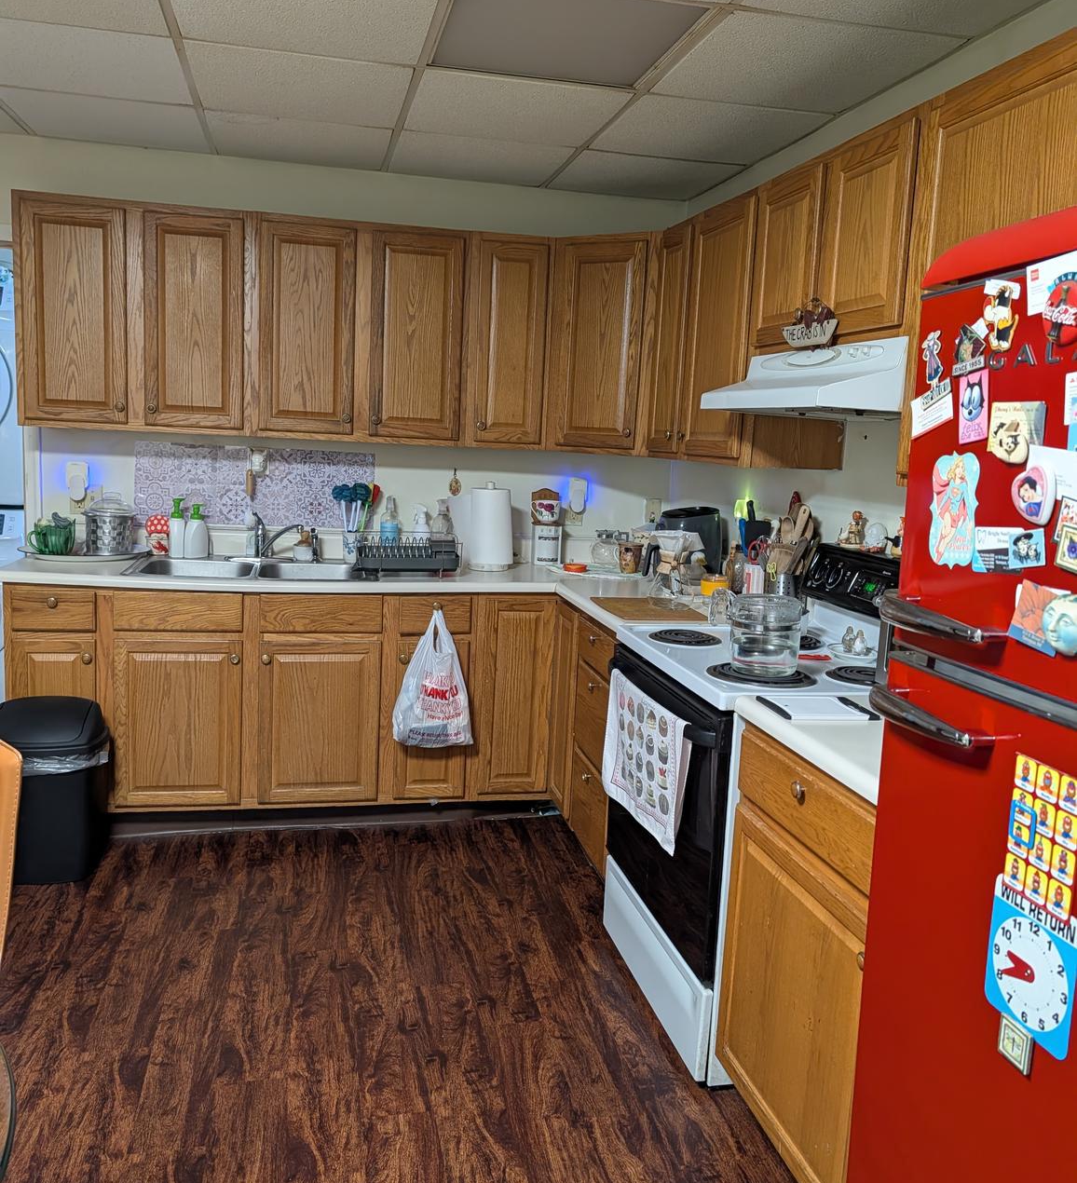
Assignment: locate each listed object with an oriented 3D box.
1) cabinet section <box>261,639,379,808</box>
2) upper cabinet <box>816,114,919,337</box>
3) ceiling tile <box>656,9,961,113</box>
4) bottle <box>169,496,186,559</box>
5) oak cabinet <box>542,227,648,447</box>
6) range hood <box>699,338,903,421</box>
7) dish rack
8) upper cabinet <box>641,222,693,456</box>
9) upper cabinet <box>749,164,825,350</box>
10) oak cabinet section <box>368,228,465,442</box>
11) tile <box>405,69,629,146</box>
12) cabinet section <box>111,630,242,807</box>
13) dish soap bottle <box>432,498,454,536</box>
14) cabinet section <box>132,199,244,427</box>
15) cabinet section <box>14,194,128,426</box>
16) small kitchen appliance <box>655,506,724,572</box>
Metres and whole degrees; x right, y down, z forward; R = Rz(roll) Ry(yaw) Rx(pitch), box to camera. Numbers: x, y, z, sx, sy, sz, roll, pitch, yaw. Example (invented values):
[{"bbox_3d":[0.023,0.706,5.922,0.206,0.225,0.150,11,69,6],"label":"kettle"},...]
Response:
[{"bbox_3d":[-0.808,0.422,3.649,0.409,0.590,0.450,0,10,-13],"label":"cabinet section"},{"bbox_3d":[0.874,-0.783,2.245,0.310,0.416,0.370,0,10,-13],"label":"upper cabinet"},{"bbox_3d":[0.647,-1.343,2.545,0.593,0.020,0.600,0,10,-13],"label":"ceiling tile"},{"bbox_3d":[-1.382,-0.244,3.800,0.065,0.234,0.060,3,9,6],"label":"bottle"},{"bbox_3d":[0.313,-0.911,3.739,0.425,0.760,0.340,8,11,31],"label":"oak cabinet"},{"bbox_3d":[0.734,-0.507,2.413,0.485,0.155,0.755,0,10,-13],"label":"range hood"},{"bbox_3d":[-0.470,-0.142,3.594,0.375,0.140,0.310,0,10,-13],"label":"dish rack"},{"bbox_3d":[0.586,-0.834,3.367,0.335,0.750,0.390,0,10,-13],"label":"upper cabinet"},{"bbox_3d":[0.791,-0.844,2.593,0.310,0.416,0.355,0,10,-13],"label":"upper cabinet"},{"bbox_3d":[-0.474,-0.935,3.715,0.342,0.739,0.320,0,10,-13],"label":"oak cabinet section"},{"bbox_3d":[-0.081,-1.451,2.988,0.605,0.020,0.600,0,10,-13],"label":"tile"},{"bbox_3d":[-1.260,0.394,3.579,0.410,0.600,0.550,0,10,-13],"label":"cabinet section"},{"bbox_3d":[-0.390,-0.266,4.030,0.080,0.221,0.080,0,10,-13],"label":"dish soap bottle"},{"bbox_3d":[-1.241,-0.959,3.602,0.355,0.747,0.325,0,10,-13],"label":"cabinet section"},{"bbox_3d":[-1.607,-0.961,3.515,0.352,0.755,0.325,0,10,-13],"label":"cabinet section"},{"bbox_3d":[0.527,-0.137,3.481,0.270,0.255,0.190,-7,14,-44],"label":"small kitchen appliance"}]

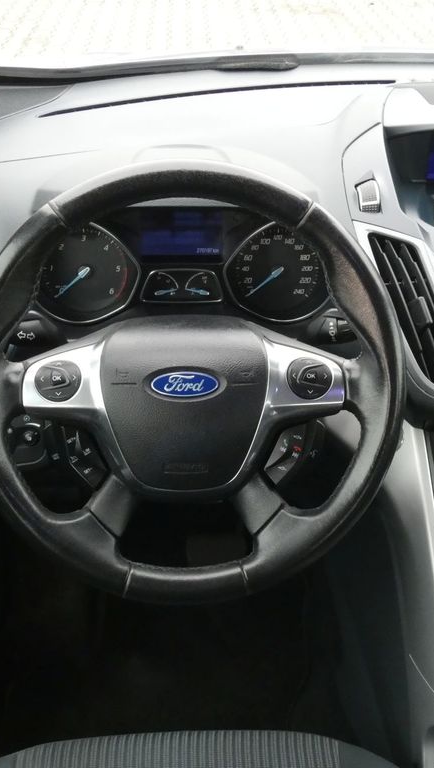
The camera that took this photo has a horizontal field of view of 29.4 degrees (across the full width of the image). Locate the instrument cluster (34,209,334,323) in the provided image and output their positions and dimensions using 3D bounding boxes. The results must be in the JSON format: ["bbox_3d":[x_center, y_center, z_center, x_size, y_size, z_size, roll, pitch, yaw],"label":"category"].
[{"bbox_3d":[-0.035,-0.126,0.872,0.308,0.128,0.055,0,13,-3],"label":"instrument cluster"}]

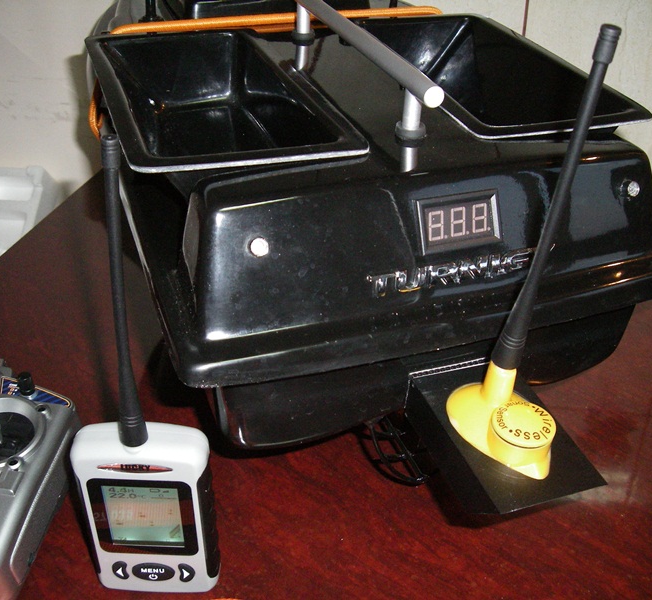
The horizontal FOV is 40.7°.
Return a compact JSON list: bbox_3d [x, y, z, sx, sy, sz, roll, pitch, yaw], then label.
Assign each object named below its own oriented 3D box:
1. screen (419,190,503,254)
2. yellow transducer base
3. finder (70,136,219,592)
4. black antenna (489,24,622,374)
[{"bbox_3d":[0.069,-0.041,0.461,0.046,0.028,0.009,-10,10,-15],"label":"screen"},{"bbox_3d":[0.091,0.055,0.434,0.046,0.032,0.067,-10,46,-15],"label":"yellow transducer base"},{"bbox_3d":[-0.093,0.044,0.432,0.070,0.252,0.042,1,33,2],"label":"finder"},{"bbox_3d":[0.097,-0.033,0.382,0.014,0.181,0.014,-8,43,-16],"label":"black antenna"}]

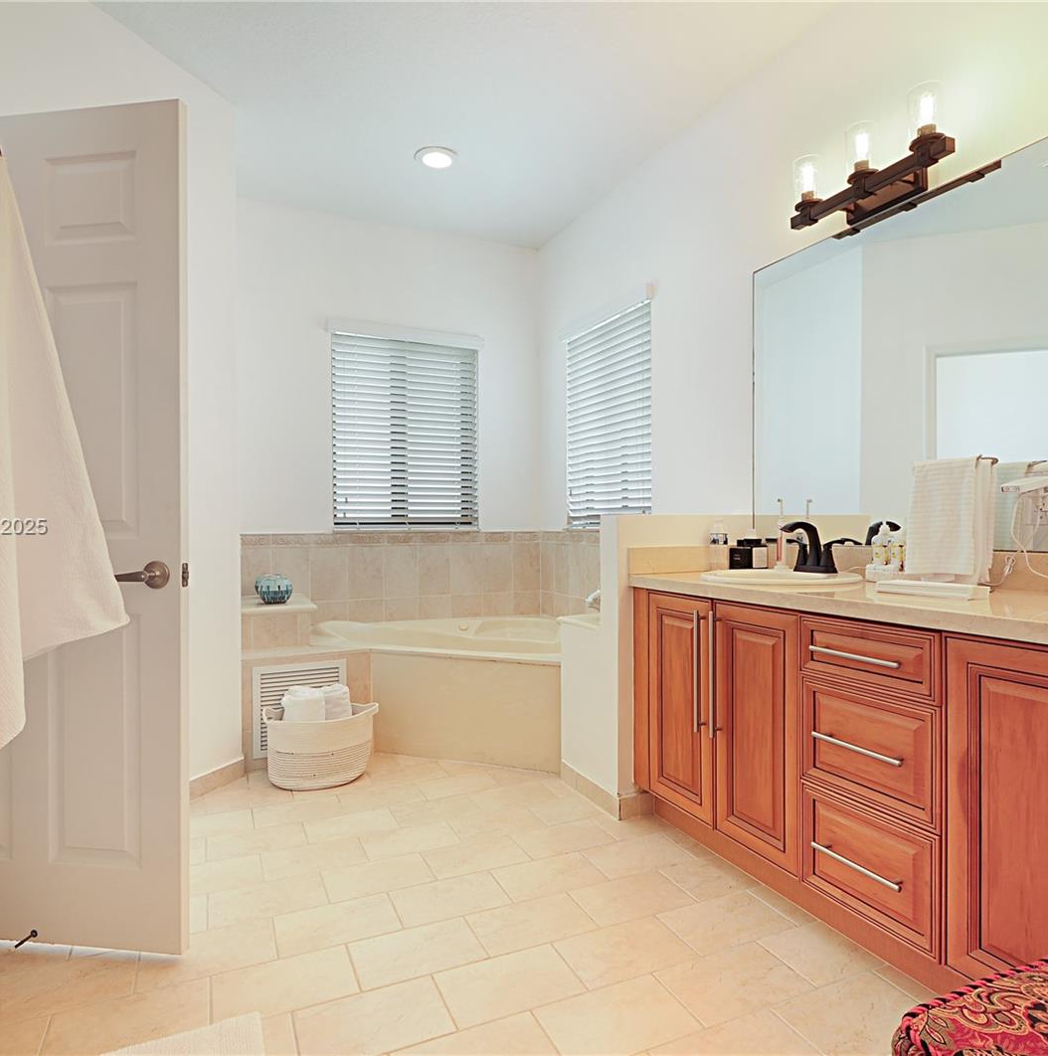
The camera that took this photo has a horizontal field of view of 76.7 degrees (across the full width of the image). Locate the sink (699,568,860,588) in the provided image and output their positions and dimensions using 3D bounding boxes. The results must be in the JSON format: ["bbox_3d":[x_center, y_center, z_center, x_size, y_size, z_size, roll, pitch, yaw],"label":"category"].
[{"bbox_3d":[0.806,0.243,2.121,0.460,0.180,0.510,0,0,-26],"label":"sink"}]

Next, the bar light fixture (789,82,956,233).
[{"bbox_3d":[1.059,-1.117,2.038,0.160,0.245,0.540,0,0,-25],"label":"bar light fixture"}]

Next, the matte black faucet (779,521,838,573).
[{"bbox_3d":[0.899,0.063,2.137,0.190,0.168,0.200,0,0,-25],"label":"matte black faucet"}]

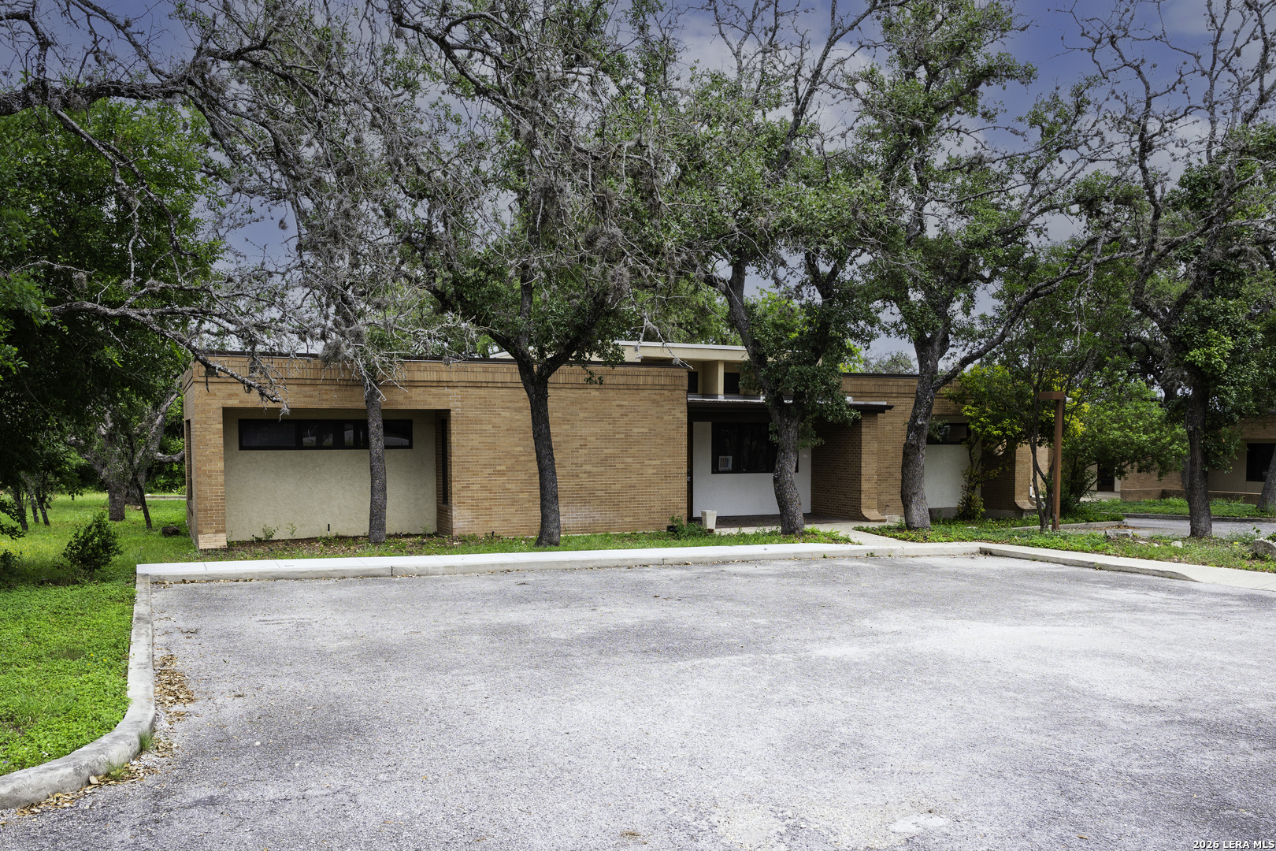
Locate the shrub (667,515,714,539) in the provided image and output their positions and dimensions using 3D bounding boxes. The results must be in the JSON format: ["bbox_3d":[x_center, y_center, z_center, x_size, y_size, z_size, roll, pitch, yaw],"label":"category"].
[{"bbox_3d":[1.180,2.265,22.100,1.020,0.490,0.750,0,0,0],"label":"shrub"}]

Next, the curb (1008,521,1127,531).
[{"bbox_3d":[11.700,2.745,26.900,4.300,0.160,0.180,0,0,-24],"label":"curb"}]

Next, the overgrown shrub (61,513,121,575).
[{"bbox_3d":[-8.790,1.905,16.000,0.880,0.990,0.850,0,0,-29],"label":"overgrown shrub"}]

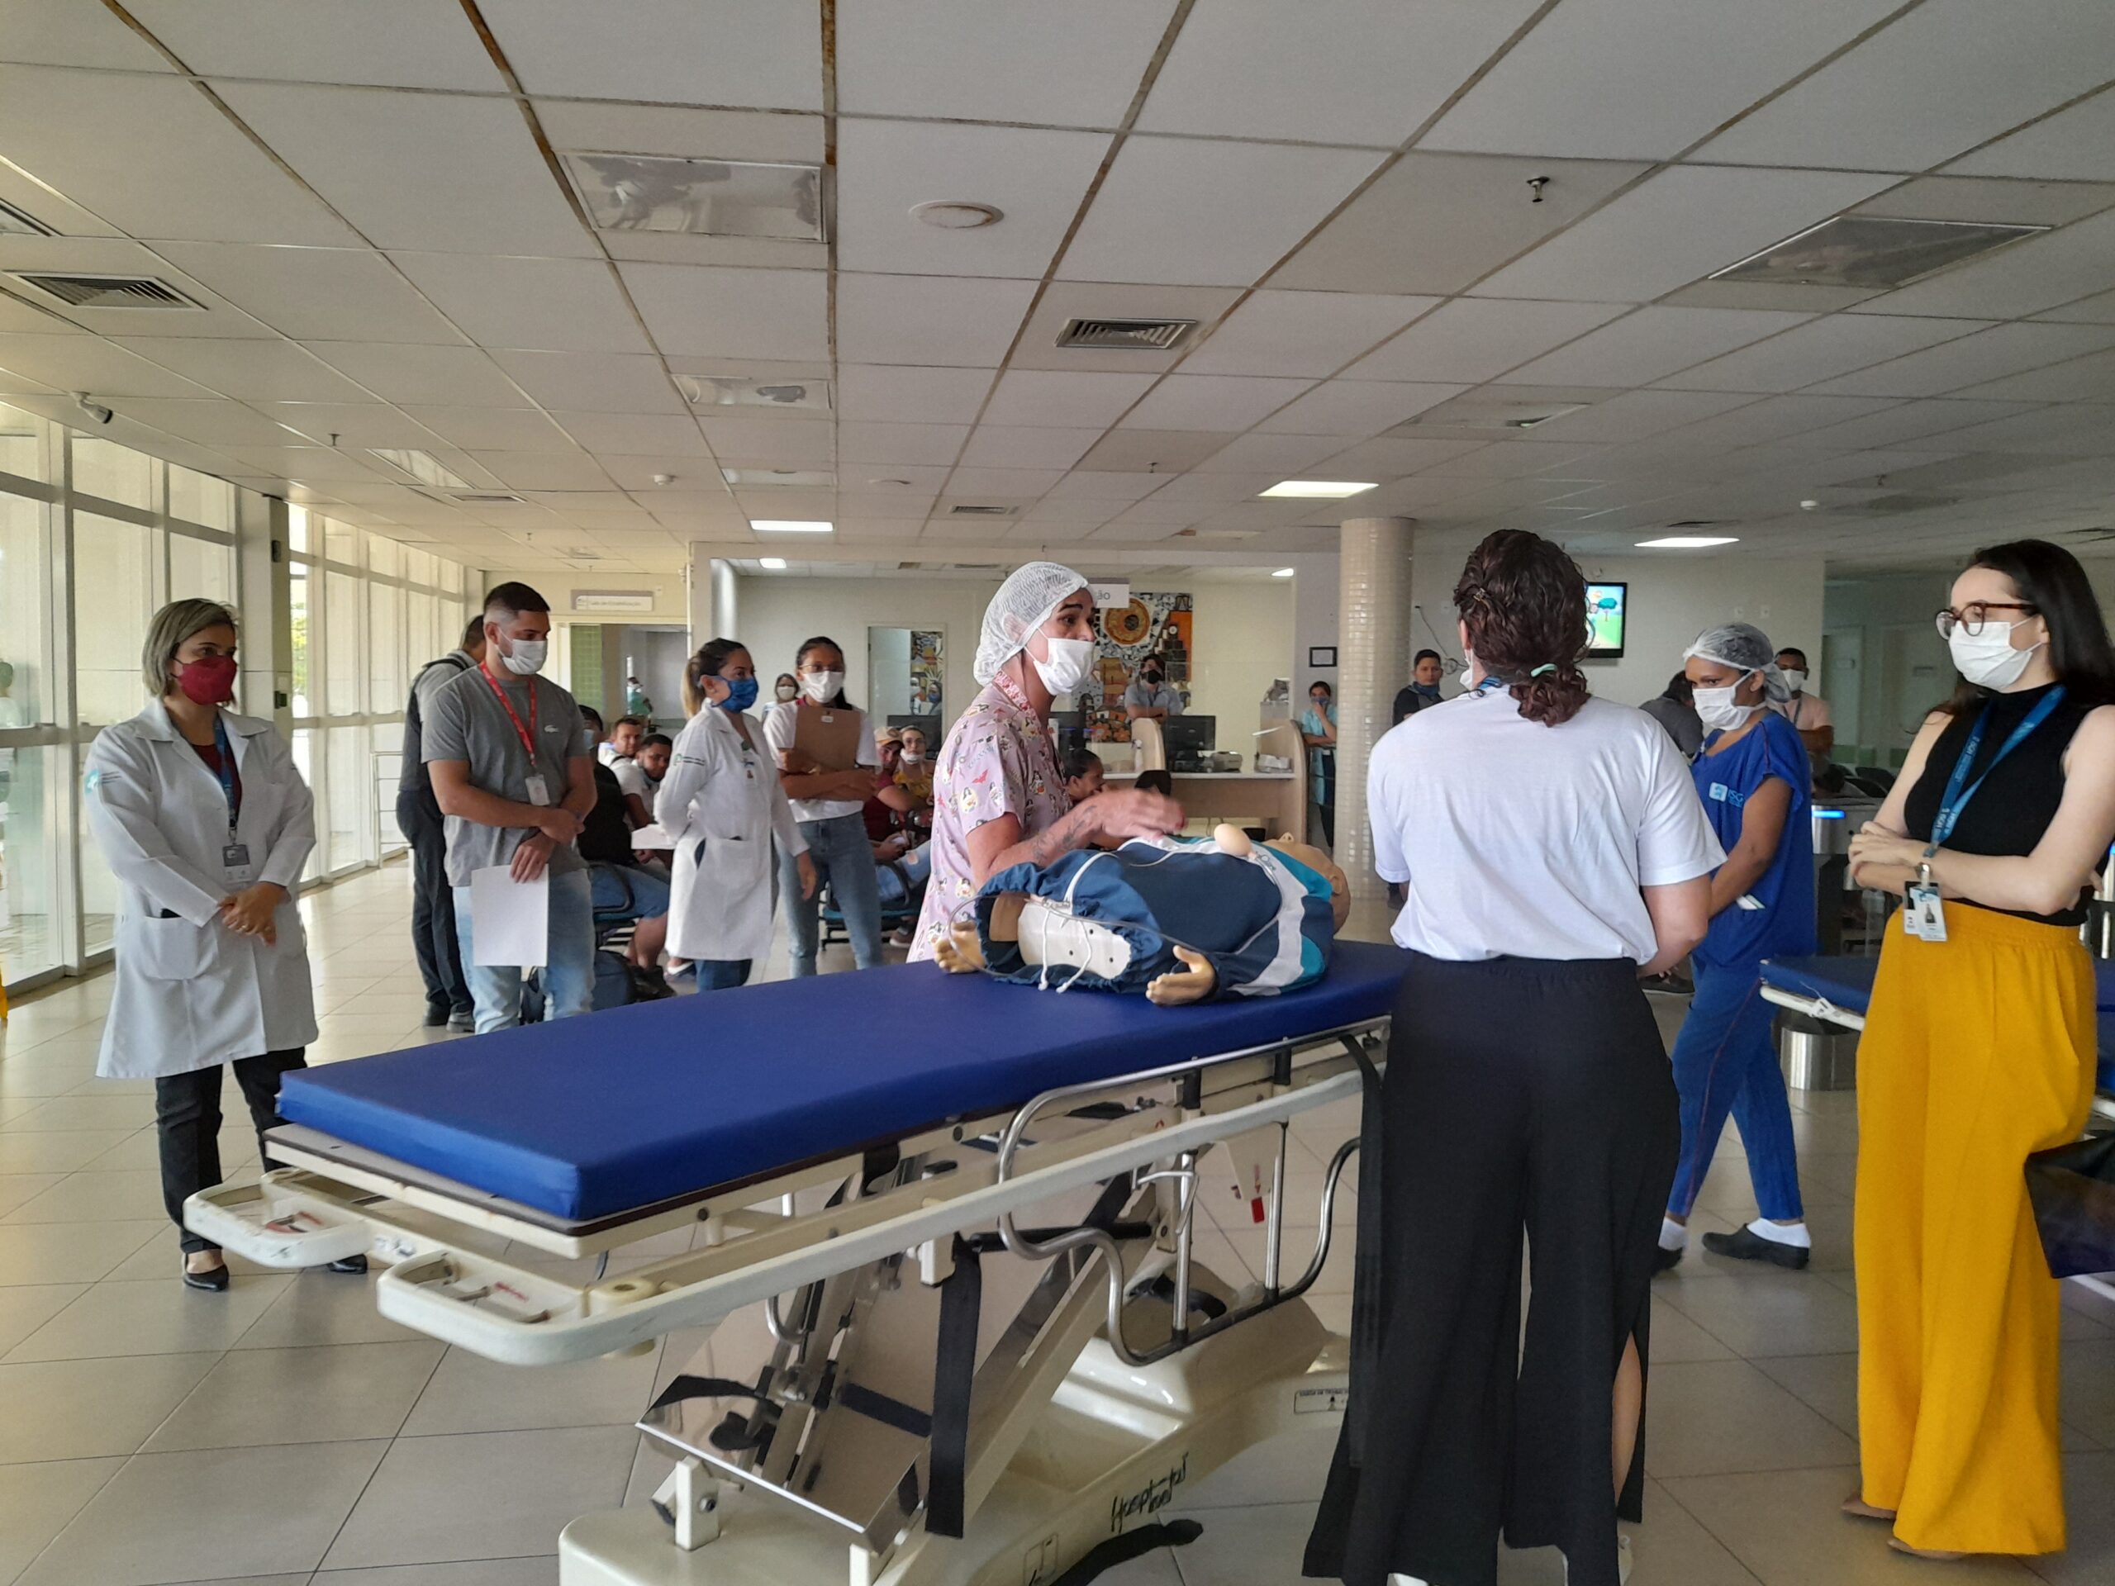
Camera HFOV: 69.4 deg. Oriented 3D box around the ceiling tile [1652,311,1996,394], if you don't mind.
[{"bbox_3d":[2.678,-1.562,5.470,0.617,0.025,1.215,0,4,-8],"label":"ceiling tile"}]

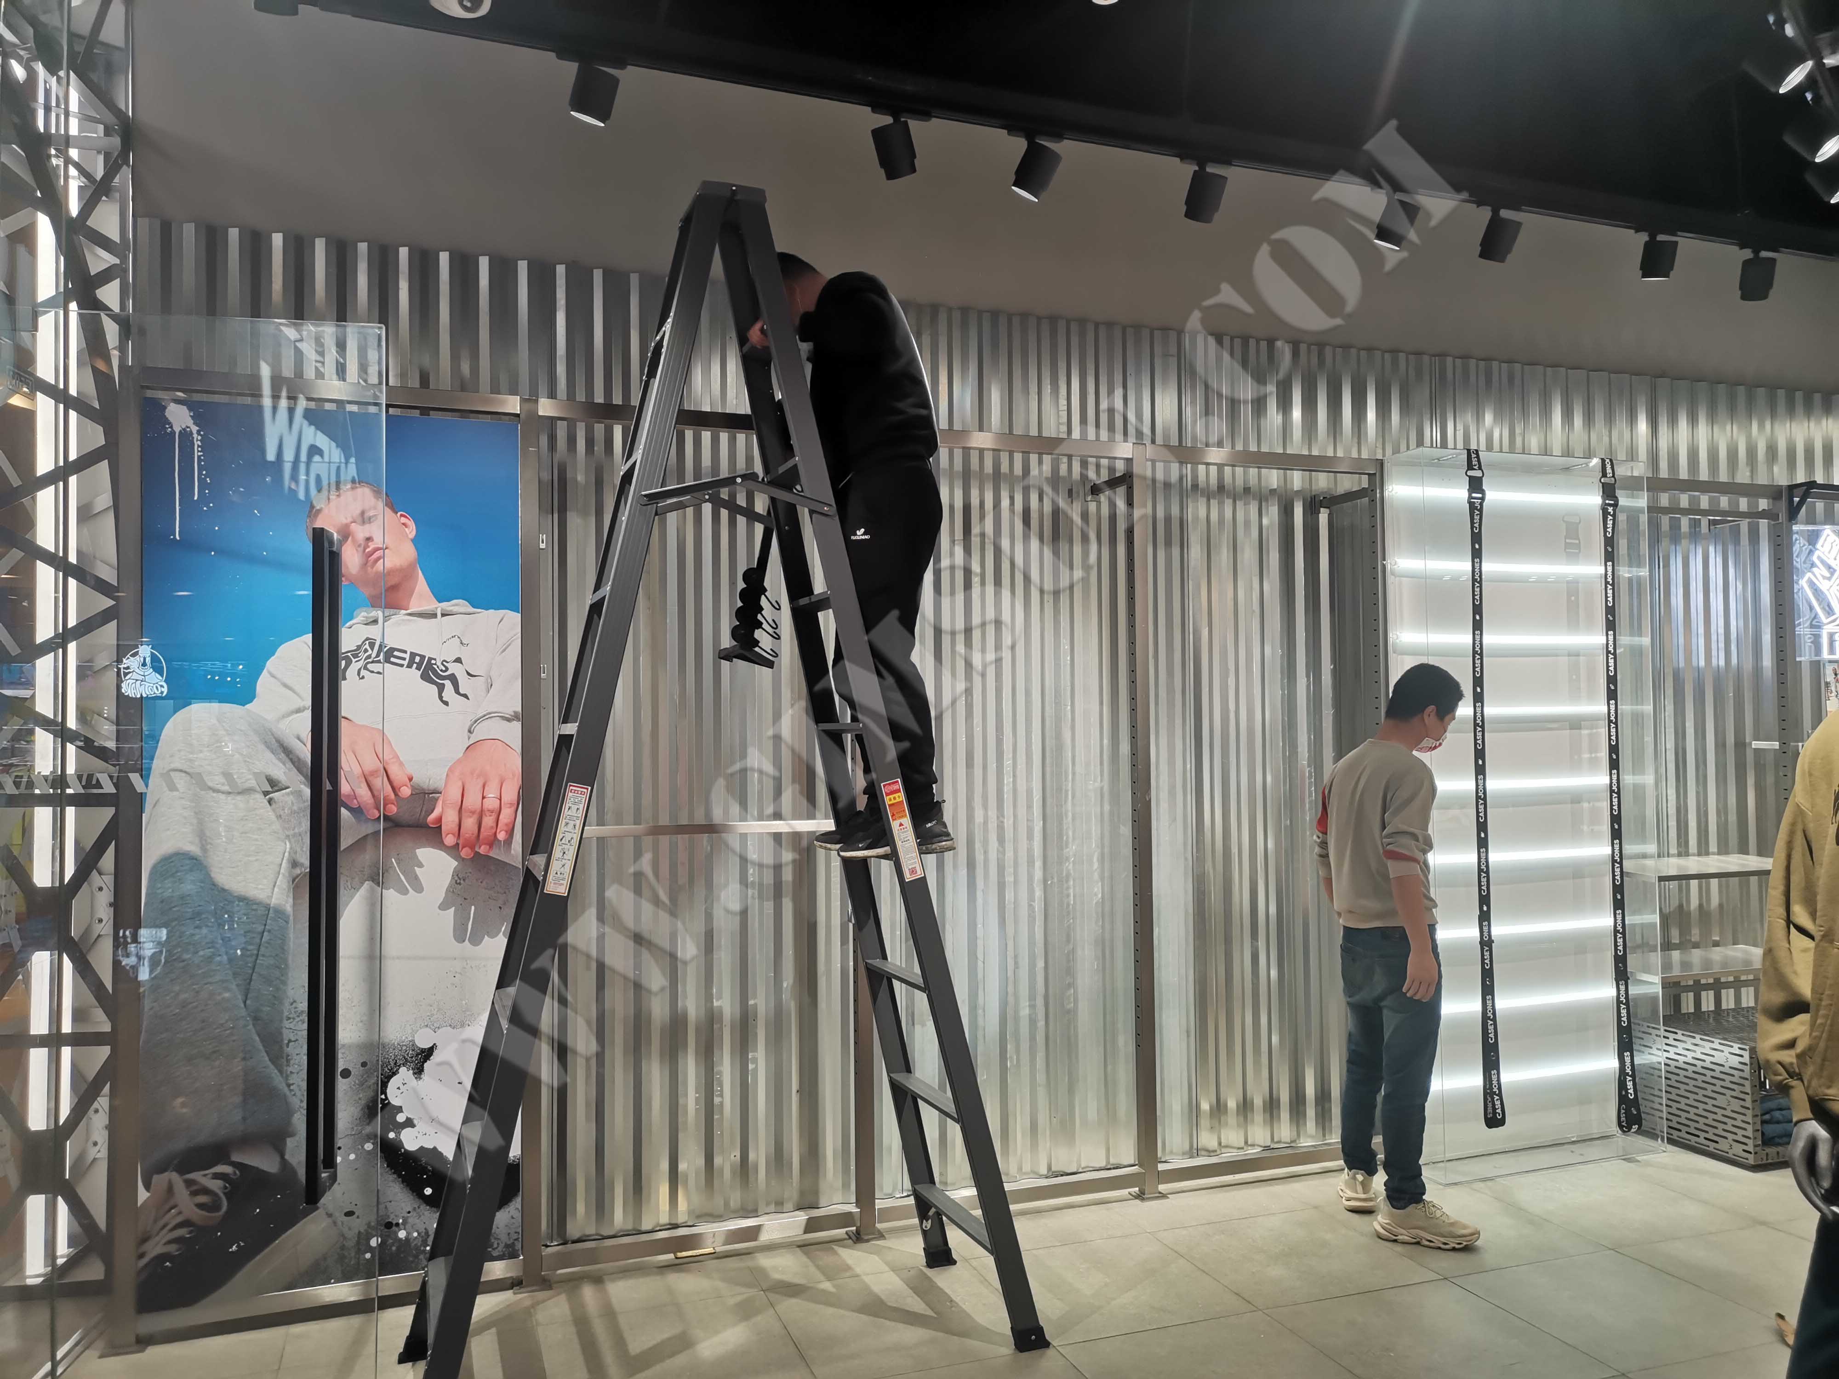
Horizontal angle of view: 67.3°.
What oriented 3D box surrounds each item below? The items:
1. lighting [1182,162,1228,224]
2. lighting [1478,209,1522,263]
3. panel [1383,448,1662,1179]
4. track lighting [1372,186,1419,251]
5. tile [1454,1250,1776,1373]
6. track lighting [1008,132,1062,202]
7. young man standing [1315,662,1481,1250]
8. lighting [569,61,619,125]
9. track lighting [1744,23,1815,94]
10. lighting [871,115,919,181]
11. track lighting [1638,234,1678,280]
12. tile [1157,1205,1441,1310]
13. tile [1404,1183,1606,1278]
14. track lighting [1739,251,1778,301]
[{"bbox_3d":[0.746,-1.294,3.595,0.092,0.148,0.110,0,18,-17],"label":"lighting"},{"bbox_3d":[1.730,-1.352,4.119,0.092,0.135,0.092,0,30,-24],"label":"lighting"},{"bbox_3d":[2.163,0.420,4.923,0.978,2.482,0.209,0,-2,-19],"label":"panel"},{"bbox_3d":[1.438,-1.409,4.162,0.100,0.155,0.100,31,19,38],"label":"track lighting"},{"bbox_3d":[1.855,1.641,3.670,0.600,0.010,0.600,0,-2,-20],"label":"tile"},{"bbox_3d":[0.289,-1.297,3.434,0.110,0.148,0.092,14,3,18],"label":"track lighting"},{"bbox_3d":[1.485,0.788,4.320,0.400,1.730,0.500,0,-2,-27],"label":"young man standing"},{"bbox_3d":[-0.758,-1.389,3.224,0.095,0.125,0.095,22,11,31],"label":"lighting"},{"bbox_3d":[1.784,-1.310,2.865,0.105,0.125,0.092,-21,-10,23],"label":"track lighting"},{"bbox_3d":[-0.061,-1.362,3.475,0.092,0.135,0.092,-1,28,30],"label":"lighting"},{"bbox_3d":[2.314,-1.355,4.330,0.092,0.130,0.092,0,13,-18],"label":"track lighting"},{"bbox_3d":[1.083,1.655,4.030,0.600,0.012,0.600,0,-2,-19],"label":"tile"},{"bbox_3d":[1.649,1.654,4.227,0.600,0.010,0.600,0,-2,-20],"label":"tile"},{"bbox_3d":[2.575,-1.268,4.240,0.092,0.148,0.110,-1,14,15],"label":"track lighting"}]

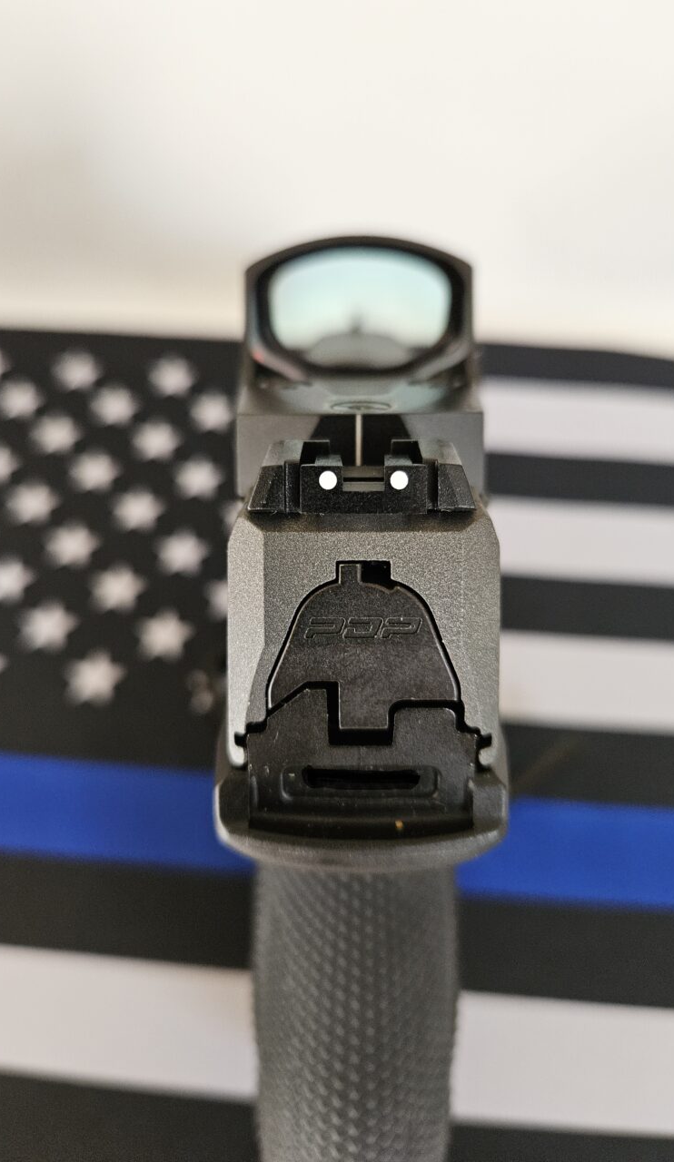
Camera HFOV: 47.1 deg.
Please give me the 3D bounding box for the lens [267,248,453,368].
[{"bbox_3d":[0.003,-0.038,0.107,0.026,0.017,0.005,0,25,0],"label":"lens"}]

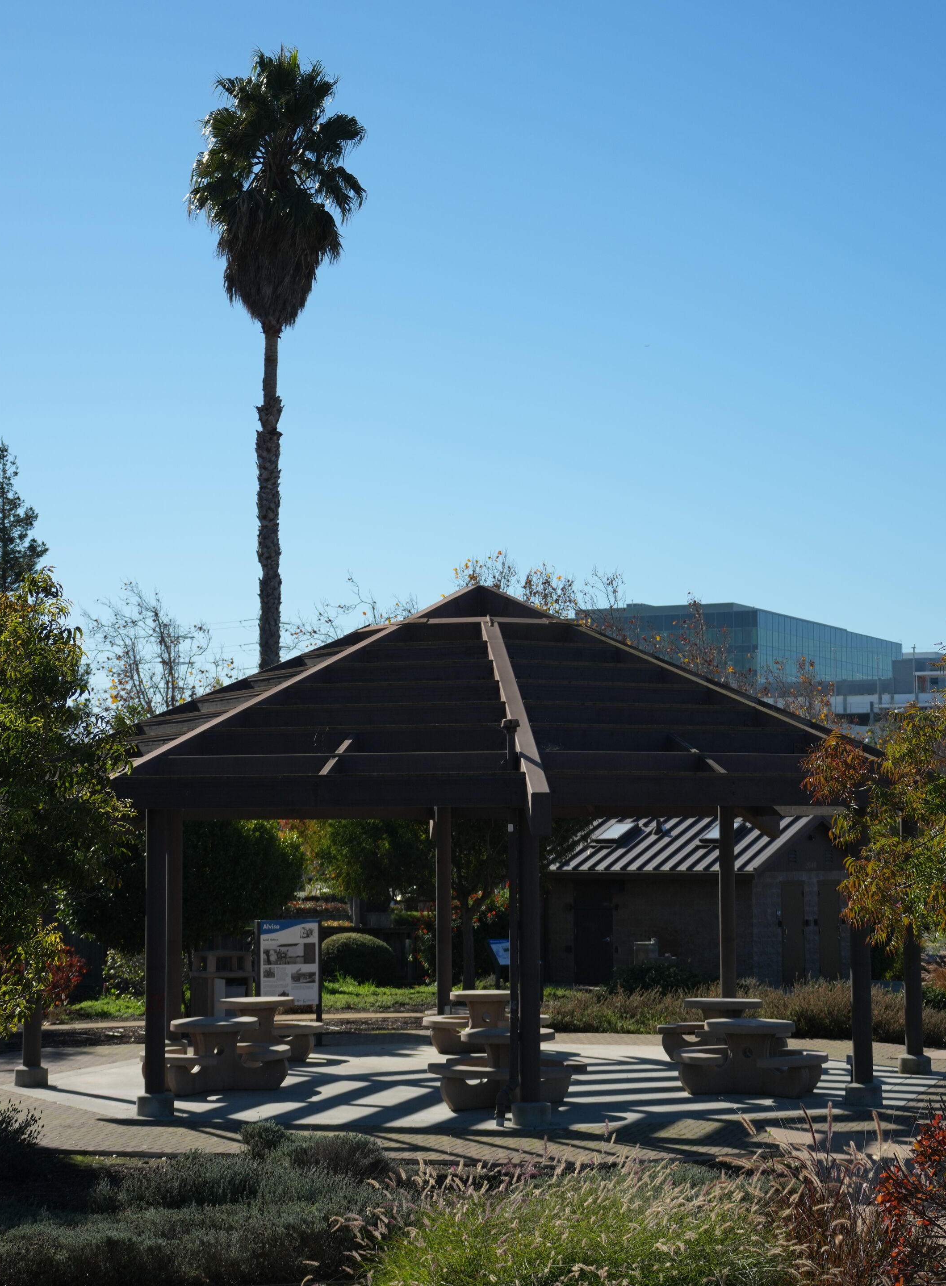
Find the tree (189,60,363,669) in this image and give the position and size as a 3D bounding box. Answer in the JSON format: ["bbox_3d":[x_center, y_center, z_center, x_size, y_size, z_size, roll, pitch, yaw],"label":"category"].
[{"bbox_3d":[-4.696,-3.301,60.475,4.100,21.900,4.100,0,-5,0],"label":"tree"}]

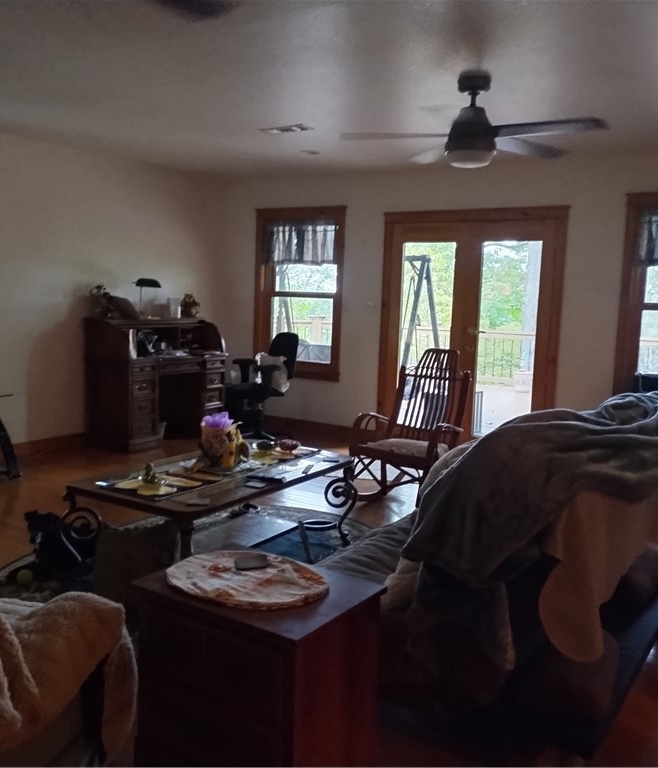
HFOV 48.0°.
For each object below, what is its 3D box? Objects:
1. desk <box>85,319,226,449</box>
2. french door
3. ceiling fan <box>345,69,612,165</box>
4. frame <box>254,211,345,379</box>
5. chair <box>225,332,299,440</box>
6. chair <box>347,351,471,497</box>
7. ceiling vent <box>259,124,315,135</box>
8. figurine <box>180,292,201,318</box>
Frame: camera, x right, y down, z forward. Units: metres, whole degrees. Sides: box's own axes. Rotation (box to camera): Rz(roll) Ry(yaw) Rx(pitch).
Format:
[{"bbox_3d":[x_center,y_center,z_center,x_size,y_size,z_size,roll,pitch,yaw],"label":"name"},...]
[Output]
[{"bbox_3d":[-1.528,-0.026,6.633,0.580,1.070,1.180,6,8,34],"label":"desk"},{"bbox_3d":[1.184,-0.408,6.408,1.672,2.148,0.120,6,9,34],"label":"french door"},{"bbox_3d":[0.722,-1.321,3.709,1.300,0.450,1.300,6,8,34],"label":"ceiling fan"},{"bbox_3d":[-0.313,-0.886,7.327,1.070,1.650,0.090,6,8,34],"label":"frame"},{"bbox_3d":[-0.646,0.035,7.114,0.630,1.010,0.620,-3,8,-28],"label":"chair"},{"bbox_3d":[0.597,0.274,4.964,0.610,1.000,0.830,7,8,37],"label":"chair"},{"bbox_3d":[-0.278,-1.667,4.841,0.365,0.030,0.155,6,8,33],"label":"ceiling vent"},{"bbox_3d":[-1.378,-0.780,7.278,0.190,0.260,0.170,-4,9,-34],"label":"figurine"}]

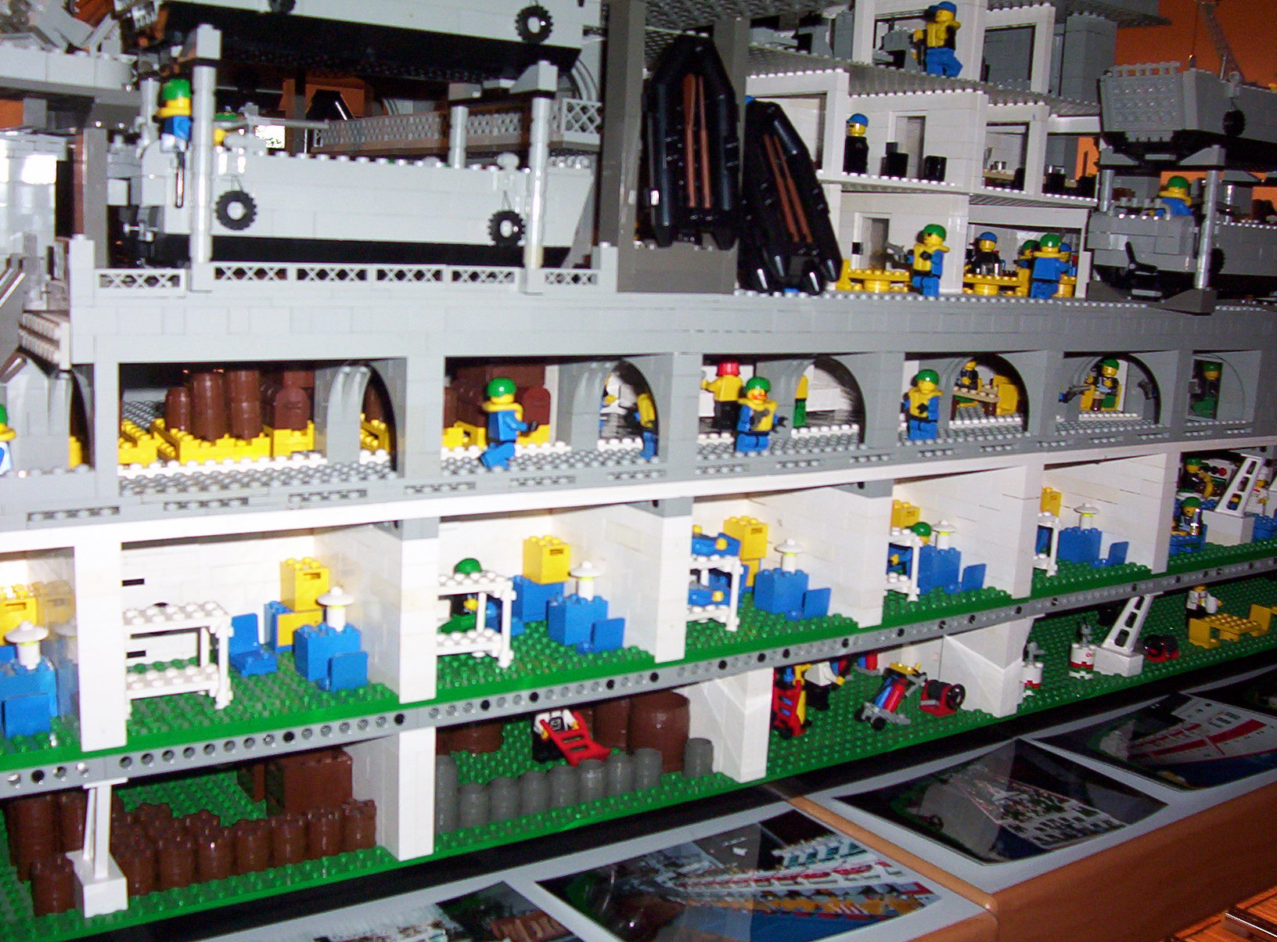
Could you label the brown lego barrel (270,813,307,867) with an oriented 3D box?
[{"bbox_3d":[-0.148,0.155,0.670,0.016,0.017,0.016,3,10,-1],"label":"brown lego barrel"}]

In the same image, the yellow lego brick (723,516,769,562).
[{"bbox_3d":[0.056,0.035,0.834,0.016,0.021,0.016,-4,11,-39],"label":"yellow lego brick"}]

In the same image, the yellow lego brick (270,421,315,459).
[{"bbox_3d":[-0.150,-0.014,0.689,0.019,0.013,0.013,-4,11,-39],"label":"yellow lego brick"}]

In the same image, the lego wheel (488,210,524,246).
[{"bbox_3d":[-0.054,-0.100,0.656,0.015,0.015,0.006,-4,12,-38],"label":"lego wheel"}]

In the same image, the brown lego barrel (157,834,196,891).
[{"bbox_3d":[-0.177,0.150,0.607,0.015,0.017,0.015,-4,11,-37],"label":"brown lego barrel"}]

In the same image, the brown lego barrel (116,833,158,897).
[{"bbox_3d":[-0.190,0.150,0.601,0.015,0.017,0.015,-4,11,-37],"label":"brown lego barrel"}]

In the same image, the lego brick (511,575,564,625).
[{"bbox_3d":[-0.050,0.061,0.766,0.024,0.020,0.016,-4,11,-37],"label":"lego brick"}]

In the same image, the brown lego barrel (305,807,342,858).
[{"bbox_3d":[-0.128,0.146,0.645,0.015,0.017,0.015,3,9,0],"label":"brown lego barrel"}]

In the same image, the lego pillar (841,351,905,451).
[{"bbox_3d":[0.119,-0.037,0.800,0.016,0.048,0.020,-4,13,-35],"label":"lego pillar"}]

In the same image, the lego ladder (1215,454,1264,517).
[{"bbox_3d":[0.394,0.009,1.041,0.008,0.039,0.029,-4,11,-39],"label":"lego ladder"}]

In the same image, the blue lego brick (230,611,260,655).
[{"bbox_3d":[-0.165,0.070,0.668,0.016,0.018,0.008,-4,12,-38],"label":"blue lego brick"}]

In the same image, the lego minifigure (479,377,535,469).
[{"bbox_3d":[-0.056,-0.021,0.665,0.024,0.040,0.021,-4,11,-36],"label":"lego minifigure"}]

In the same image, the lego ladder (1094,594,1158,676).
[{"bbox_3d":[0.310,0.101,1.017,0.016,0.058,0.036,-4,13,-35],"label":"lego ladder"}]

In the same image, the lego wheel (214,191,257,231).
[{"bbox_3d":[-0.143,-0.093,0.565,0.015,0.015,0.006,-4,11,-37],"label":"lego wheel"}]

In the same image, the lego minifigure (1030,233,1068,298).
[{"bbox_3d":[0.225,-0.111,0.872,0.014,0.040,0.022,-6,12,-44],"label":"lego minifigure"}]

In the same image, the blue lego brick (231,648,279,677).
[{"bbox_3d":[-0.165,0.082,0.677,0.016,0.007,0.016,-4,11,-36],"label":"blue lego brick"}]

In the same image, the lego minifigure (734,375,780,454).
[{"bbox_3d":[0.057,-0.025,0.762,0.022,0.040,0.013,-4,11,-39],"label":"lego minifigure"}]

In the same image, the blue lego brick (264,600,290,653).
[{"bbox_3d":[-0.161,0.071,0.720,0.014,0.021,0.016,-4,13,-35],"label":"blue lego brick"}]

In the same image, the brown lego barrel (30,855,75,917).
[{"bbox_3d":[-0.230,0.164,0.626,0.016,0.017,0.016,-4,13,-35],"label":"brown lego barrel"}]

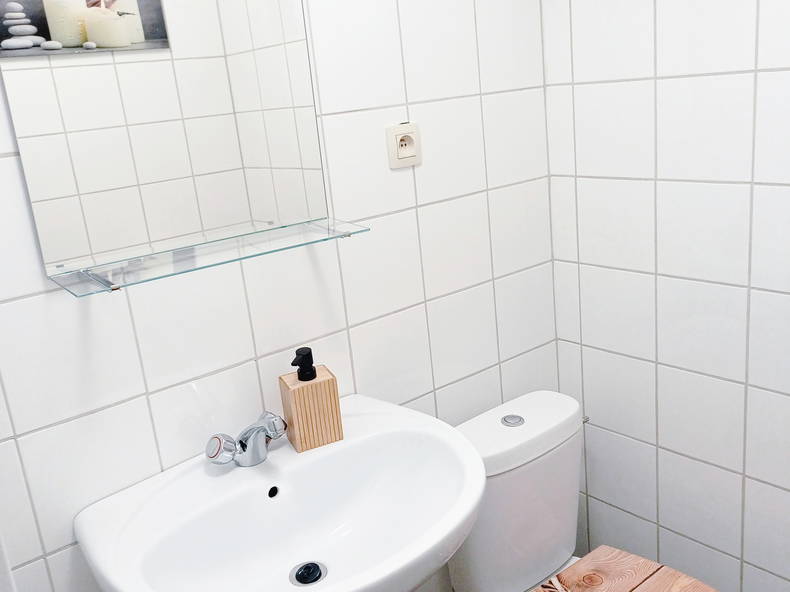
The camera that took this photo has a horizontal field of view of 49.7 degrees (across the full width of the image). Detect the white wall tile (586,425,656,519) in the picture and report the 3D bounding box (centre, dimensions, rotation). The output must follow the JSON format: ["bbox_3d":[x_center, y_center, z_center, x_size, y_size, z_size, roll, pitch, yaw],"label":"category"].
[{"bbox_3d":[0.532,0.414,1.998,0.010,0.195,0.199,-18,20,-37],"label":"white wall tile"}]

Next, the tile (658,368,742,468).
[{"bbox_3d":[0.645,0.254,1.794,0.010,0.195,0.199,-18,20,-37],"label":"tile"}]

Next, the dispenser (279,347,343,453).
[{"bbox_3d":[-0.145,0.169,1.460,0.080,0.163,0.069,-11,17,-21],"label":"dispenser"}]

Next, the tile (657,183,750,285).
[{"bbox_3d":[0.610,-0.127,1.693,0.010,0.196,0.196,-18,19,-37],"label":"tile"}]

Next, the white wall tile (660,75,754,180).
[{"bbox_3d":[0.593,-0.318,1.641,0.008,0.197,0.200,-18,20,-38],"label":"white wall tile"}]

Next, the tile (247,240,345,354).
[{"bbox_3d":[-0.180,-0.010,1.541,0.200,0.197,0.008,-18,20,-38],"label":"tile"}]

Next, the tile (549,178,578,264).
[{"bbox_3d":[0.389,-0.176,1.947,0.010,0.196,0.074,-18,19,-37],"label":"tile"}]

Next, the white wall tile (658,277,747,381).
[{"bbox_3d":[0.629,0.065,1.746,0.010,0.196,0.196,-18,19,-37],"label":"white wall tile"}]

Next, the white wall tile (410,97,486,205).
[{"bbox_3d":[0.111,-0.299,1.737,0.200,0.197,0.008,-18,20,-38],"label":"white wall tile"}]

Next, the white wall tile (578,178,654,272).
[{"bbox_3d":[0.479,-0.156,1.843,0.010,0.196,0.196,-18,19,-37],"label":"white wall tile"}]

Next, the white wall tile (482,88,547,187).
[{"bbox_3d":[0.263,-0.348,1.864,0.197,0.196,0.010,-18,19,-37],"label":"white wall tile"}]

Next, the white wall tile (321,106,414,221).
[{"bbox_3d":[-0.044,-0.250,1.612,0.200,0.197,0.008,-18,20,-38],"label":"white wall tile"}]

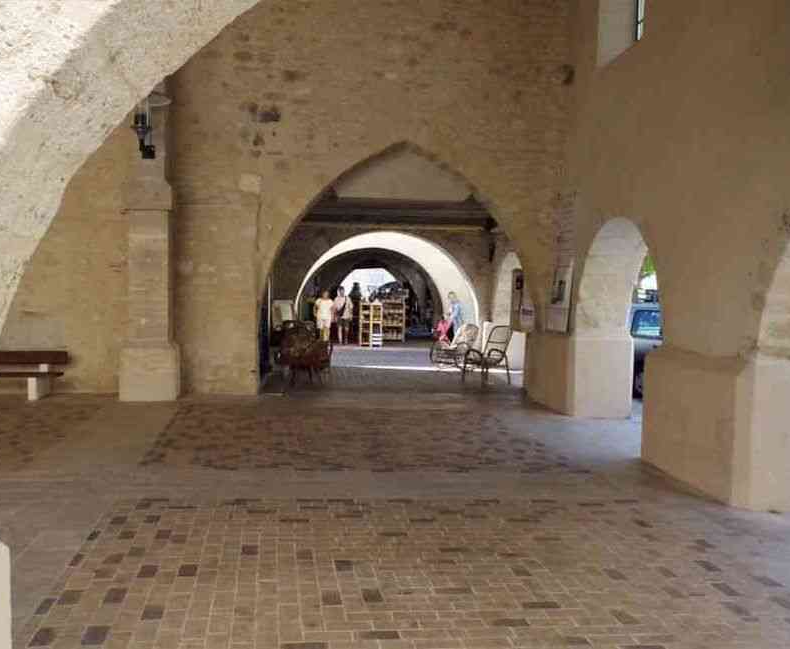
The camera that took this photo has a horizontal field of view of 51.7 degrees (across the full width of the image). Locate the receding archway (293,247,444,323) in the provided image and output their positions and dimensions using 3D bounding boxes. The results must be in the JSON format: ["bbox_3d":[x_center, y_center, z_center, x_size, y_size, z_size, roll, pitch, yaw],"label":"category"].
[{"bbox_3d":[-0.731,-1.101,23.023,4.132,2.158,0.900,0,3,-8],"label":"receding archway"}]

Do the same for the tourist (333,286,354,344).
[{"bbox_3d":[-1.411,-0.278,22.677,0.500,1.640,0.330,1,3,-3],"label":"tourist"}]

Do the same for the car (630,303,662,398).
[{"bbox_3d":[5.977,0.493,15.751,4.200,1.620,1.780,-2,4,-37],"label":"car"}]

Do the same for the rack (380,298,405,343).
[{"bbox_3d":[-0.037,-0.152,24.507,0.720,1.360,0.420,0,3,-6],"label":"rack"}]

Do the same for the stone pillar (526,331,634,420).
[{"bbox_3d":[2.841,0.669,12.633,0.850,1.130,2.060,0,3,-7],"label":"stone pillar"}]

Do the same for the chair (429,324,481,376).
[{"bbox_3d":[1.251,0.482,16.464,0.900,1.020,0.620,-1,4,-35],"label":"chair"}]

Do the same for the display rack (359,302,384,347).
[{"bbox_3d":[-0.649,-0.037,22.060,0.620,1.220,0.380,0,3,-8],"label":"display rack"}]

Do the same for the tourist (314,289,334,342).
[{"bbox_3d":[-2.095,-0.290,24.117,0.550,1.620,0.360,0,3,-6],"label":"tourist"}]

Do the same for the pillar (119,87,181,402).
[{"bbox_3d":[-3.611,-1.240,12.086,0.830,4.700,0.640,0,3,-7],"label":"pillar"}]

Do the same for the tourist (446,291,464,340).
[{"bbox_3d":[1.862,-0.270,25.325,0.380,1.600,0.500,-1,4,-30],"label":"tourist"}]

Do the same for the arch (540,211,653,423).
[{"bbox_3d":[3.139,0.005,10.433,0.780,2.700,3.900,0,3,-7],"label":"arch"}]

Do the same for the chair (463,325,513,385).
[{"bbox_3d":[1.679,0.578,14.869,0.680,1.020,0.600,-2,4,-41],"label":"chair"}]

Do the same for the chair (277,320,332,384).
[{"bbox_3d":[-1.565,0.471,14.118,0.780,1.000,0.800,-1,3,-27],"label":"chair"}]

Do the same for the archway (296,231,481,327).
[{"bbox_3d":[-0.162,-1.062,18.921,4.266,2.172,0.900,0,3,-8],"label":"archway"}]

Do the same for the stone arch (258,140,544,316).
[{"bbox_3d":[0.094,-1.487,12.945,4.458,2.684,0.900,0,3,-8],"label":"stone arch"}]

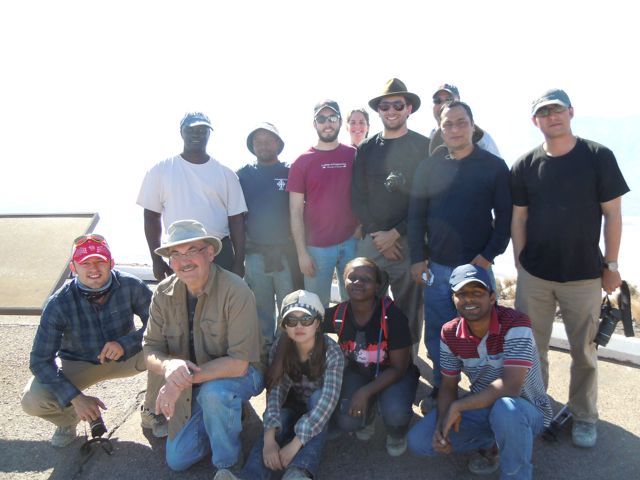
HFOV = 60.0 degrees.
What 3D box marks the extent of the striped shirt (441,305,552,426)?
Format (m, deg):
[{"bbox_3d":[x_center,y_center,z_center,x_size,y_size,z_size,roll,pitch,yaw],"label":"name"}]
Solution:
[{"bbox_3d":[0.802,0.570,2.520,0.460,0.540,0.320,6,31,35],"label":"striped shirt"}]

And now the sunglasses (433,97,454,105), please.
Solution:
[{"bbox_3d":[0.768,-0.860,3.420,0.145,0.048,0.150,6,11,33],"label":"sunglasses"}]

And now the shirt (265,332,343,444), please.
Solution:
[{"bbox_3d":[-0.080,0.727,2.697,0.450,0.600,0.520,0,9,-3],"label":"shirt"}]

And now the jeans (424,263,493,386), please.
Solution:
[{"bbox_3d":[0.830,0.481,3.298,0.410,0.920,0.280,3,10,15],"label":"jeans"}]

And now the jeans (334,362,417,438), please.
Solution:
[{"bbox_3d":[0.290,0.839,2.900,0.440,0.370,0.520,1,10,6],"label":"jeans"}]

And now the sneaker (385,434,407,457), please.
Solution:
[{"bbox_3d":[0.390,1.020,2.926,0.105,0.110,0.270,0,9,3],"label":"sneaker"}]

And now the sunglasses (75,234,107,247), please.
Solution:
[{"bbox_3d":[-1.105,0.007,2.670,0.150,0.055,0.150,-4,-8,-25],"label":"sunglasses"}]

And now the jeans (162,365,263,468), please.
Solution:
[{"bbox_3d":[-0.505,0.806,2.704,0.410,0.540,0.580,3,10,18],"label":"jeans"}]

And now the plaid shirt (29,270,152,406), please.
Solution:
[{"bbox_3d":[-1.146,0.482,2.770,0.560,0.610,0.440,-3,10,-15],"label":"plaid shirt"}]

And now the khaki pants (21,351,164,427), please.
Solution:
[{"bbox_3d":[-1.190,0.752,2.984,0.690,0.430,0.530,-2,9,-15],"label":"khaki pants"}]

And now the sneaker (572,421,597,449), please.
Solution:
[{"bbox_3d":[1.425,1.000,3.000,0.115,0.115,0.295,3,10,21],"label":"sneaker"}]

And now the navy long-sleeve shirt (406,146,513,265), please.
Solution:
[{"bbox_3d":[0.795,-0.190,3.140,0.560,0.640,0.290,2,10,14],"label":"navy long-sleeve shirt"}]

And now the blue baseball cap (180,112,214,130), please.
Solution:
[{"bbox_3d":[-0.728,-0.696,3.270,0.175,0.120,0.255,-4,10,-22],"label":"blue baseball cap"}]

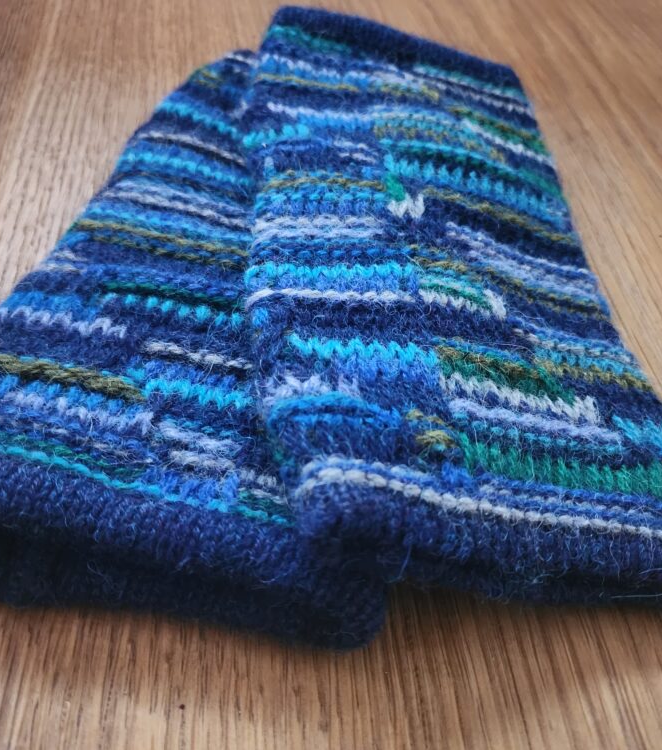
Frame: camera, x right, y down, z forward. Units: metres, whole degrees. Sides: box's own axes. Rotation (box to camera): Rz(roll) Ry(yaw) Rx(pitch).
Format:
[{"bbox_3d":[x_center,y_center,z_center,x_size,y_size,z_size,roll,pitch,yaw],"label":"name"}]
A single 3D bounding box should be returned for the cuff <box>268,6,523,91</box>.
[{"bbox_3d":[0.024,-0.110,0.241,0.087,0.021,0.021,7,50,6],"label":"cuff"}]

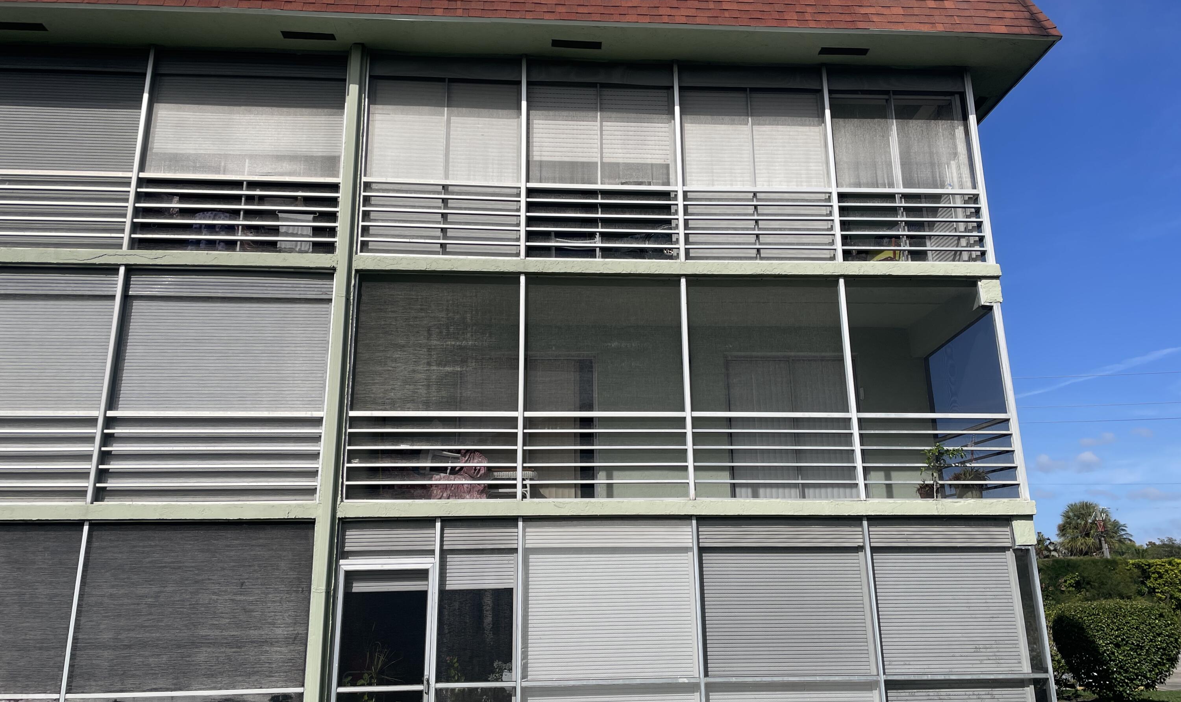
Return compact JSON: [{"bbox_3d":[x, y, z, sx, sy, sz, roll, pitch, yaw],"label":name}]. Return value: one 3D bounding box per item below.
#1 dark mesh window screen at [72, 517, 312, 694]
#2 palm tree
[{"bbox_3d":[-3.780,2.407,8.464,2.180,1.560,0.080,0,-15,-4],"label":"dark mesh window screen"},{"bbox_3d":[23.315,9.710,40.258,3.700,5.672,3.700,0,-15,-4],"label":"palm tree"}]

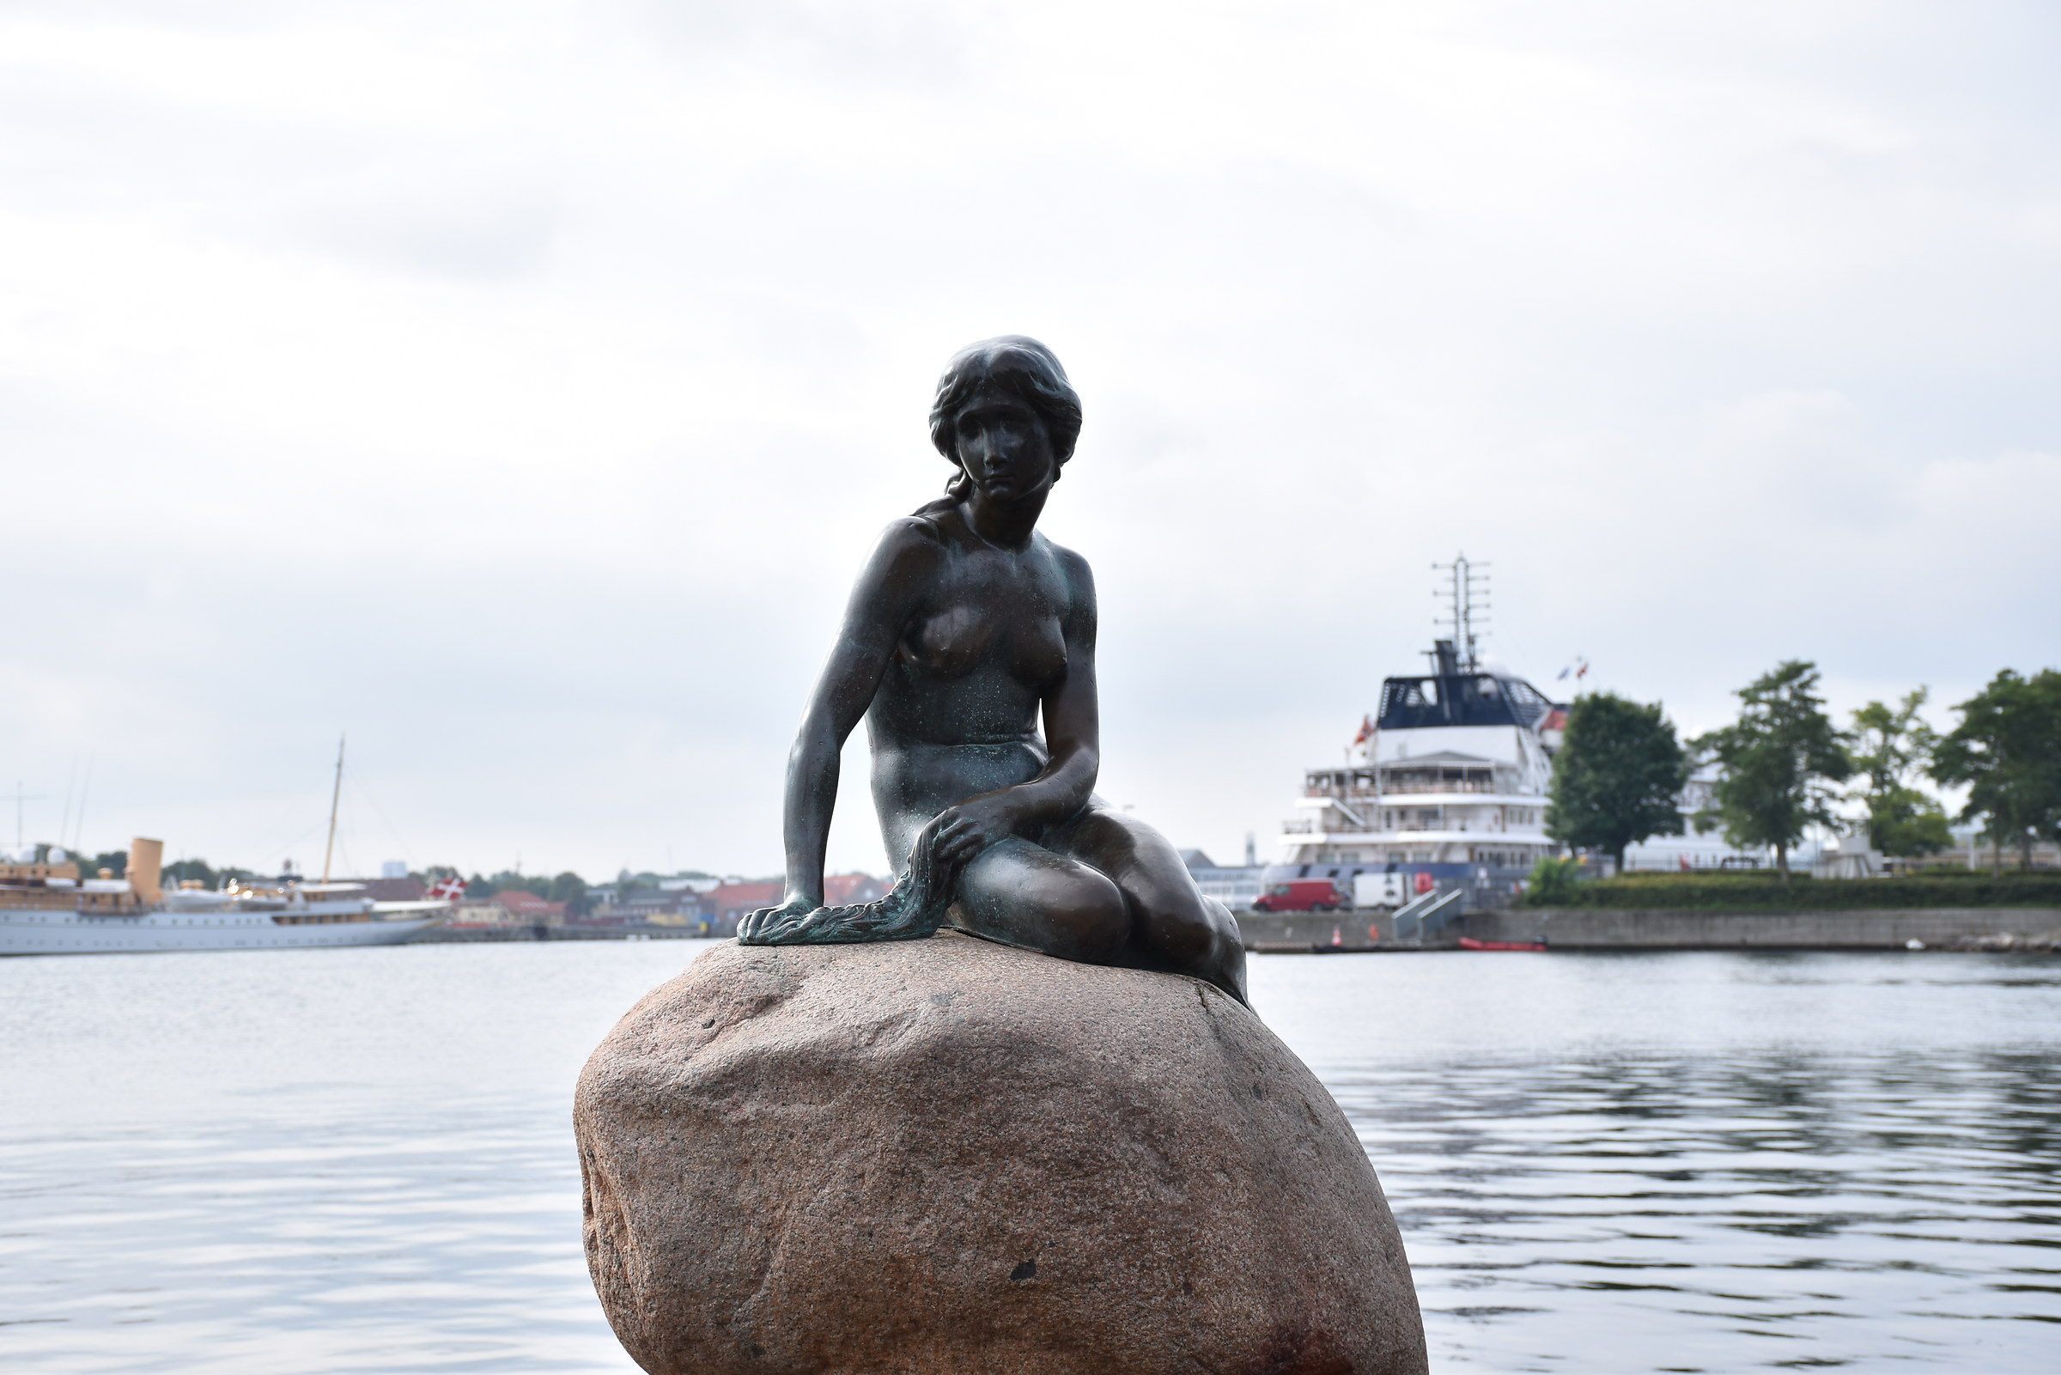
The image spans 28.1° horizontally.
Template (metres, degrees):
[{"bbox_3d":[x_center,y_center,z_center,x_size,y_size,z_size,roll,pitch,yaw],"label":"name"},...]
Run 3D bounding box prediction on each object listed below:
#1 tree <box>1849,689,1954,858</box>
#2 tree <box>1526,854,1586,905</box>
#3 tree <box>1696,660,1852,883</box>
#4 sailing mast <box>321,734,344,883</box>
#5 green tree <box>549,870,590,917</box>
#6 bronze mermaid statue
[{"bbox_3d":[61.108,6.400,290.000,7.600,12.700,7.400,0,-3,0],"label":"tree"},{"bbox_3d":[32.546,11.999,256.000,3.800,3.300,3.700,0,-3,0],"label":"tree"},{"bbox_3d":[47.947,5.506,266.000,10.000,14.600,9.600,0,-3,0],"label":"tree"},{"bbox_3d":[-78.224,13.624,462.000,0.400,17.000,0.400,10,-11,-17],"label":"sailing mast"},{"bbox_3d":[-77.212,34.765,690.000,7.000,8.200,7.000,0,-3,0],"label":"green tree"},{"bbox_3d":[-0.071,-0.029,7.750,0.960,1.260,0.750,1,-4,-24],"label":"bronze mermaid statue"}]

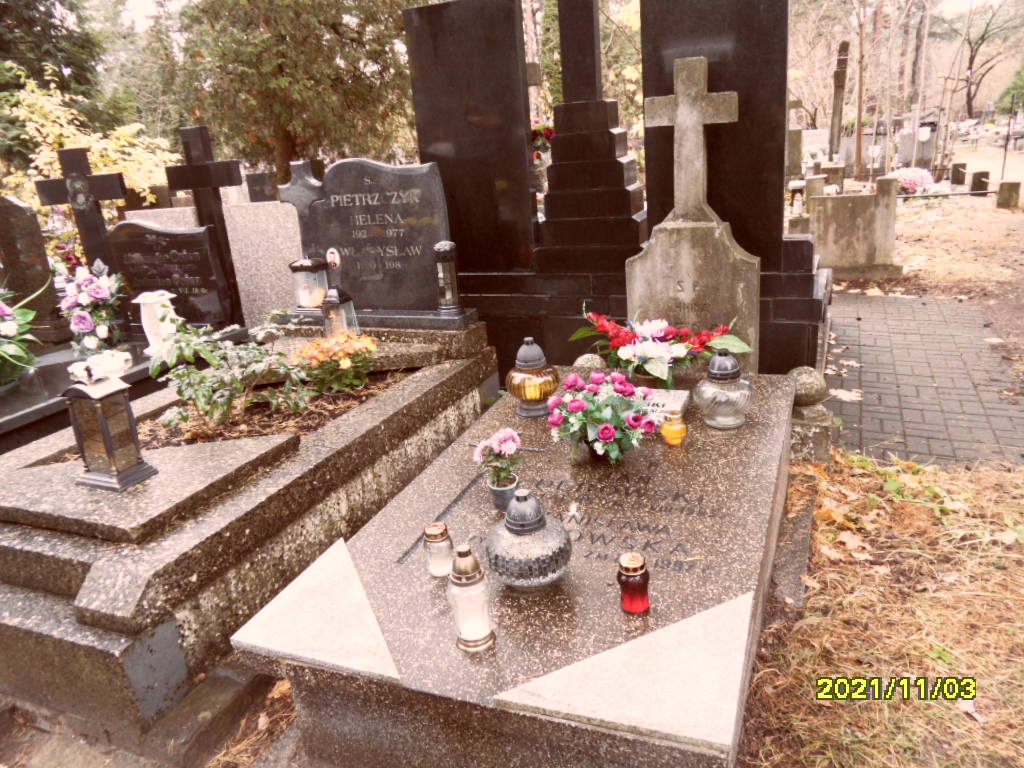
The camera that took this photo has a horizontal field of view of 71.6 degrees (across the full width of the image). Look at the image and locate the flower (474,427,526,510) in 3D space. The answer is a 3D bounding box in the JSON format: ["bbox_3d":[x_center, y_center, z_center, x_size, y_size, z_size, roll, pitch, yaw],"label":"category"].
[{"bbox_3d":[-0.038,0.249,2.182,0.157,0.244,0.150,-4,19,1],"label":"flower"}]

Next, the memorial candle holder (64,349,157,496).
[{"bbox_3d":[-1.232,0.113,2.141,0.197,0.384,0.149,3,19,22],"label":"memorial candle holder"}]

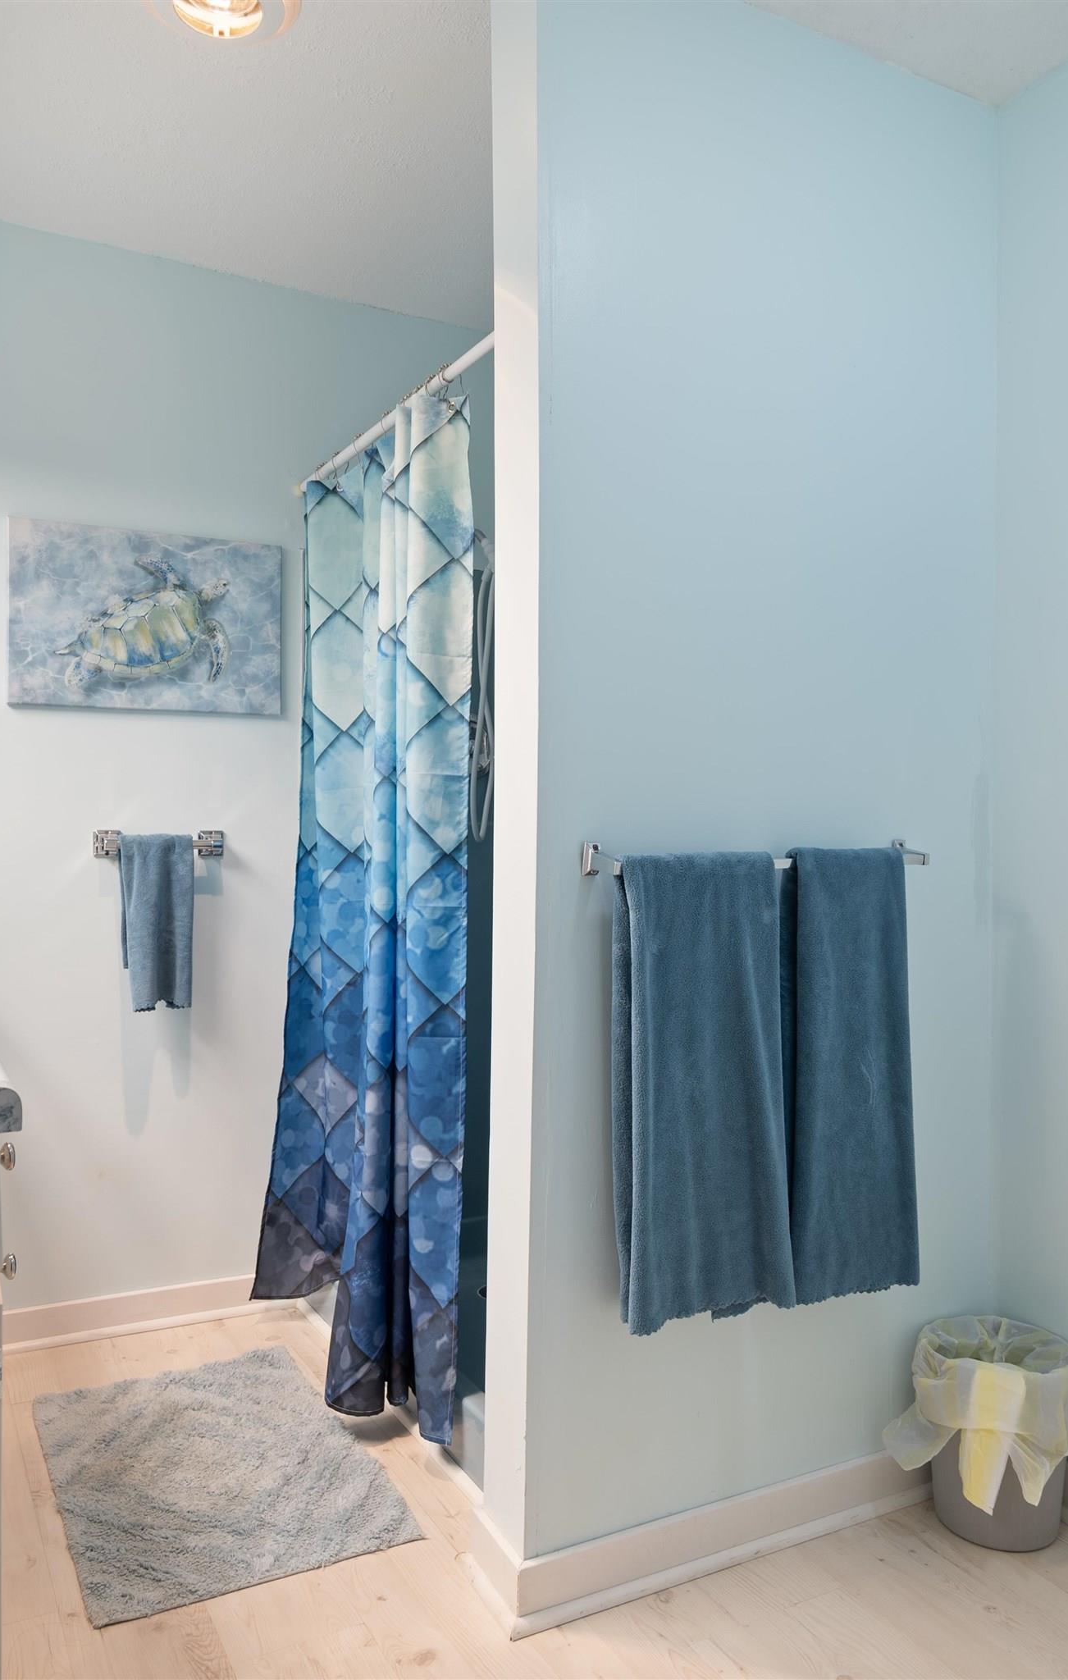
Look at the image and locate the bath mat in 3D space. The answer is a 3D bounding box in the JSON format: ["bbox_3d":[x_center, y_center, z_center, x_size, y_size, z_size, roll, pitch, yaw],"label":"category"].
[{"bbox_3d":[-0.592,1.131,2.178,0.508,0.016,0.795,0,0,-27],"label":"bath mat"}]

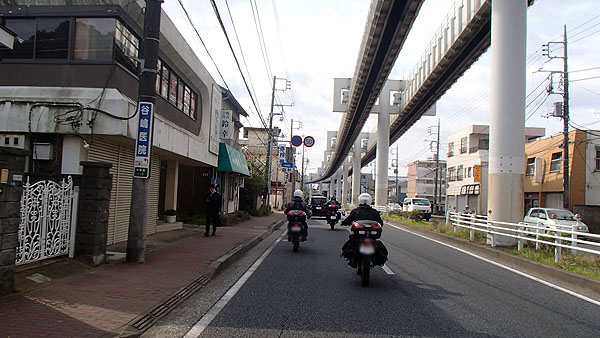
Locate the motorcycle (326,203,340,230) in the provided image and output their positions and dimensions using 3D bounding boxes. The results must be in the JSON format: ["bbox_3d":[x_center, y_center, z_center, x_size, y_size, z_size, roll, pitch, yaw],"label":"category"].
[{"bbox_3d":[1.603,2.279,21.302,0.820,1.300,2.150,2,-3,3],"label":"motorcycle"}]

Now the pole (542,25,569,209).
[{"bbox_3d":[14.113,-2.261,24.374,1.300,11.570,0.550,2,-3,3],"label":"pole"}]

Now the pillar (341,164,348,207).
[{"bbox_3d":[10.415,3.617,102.000,1.200,10.400,1.200,2,-4,2],"label":"pillar"}]

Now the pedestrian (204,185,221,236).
[{"bbox_3d":[-2.885,1.375,14.837,0.540,1.700,0.380,1,-4,19],"label":"pedestrian"}]

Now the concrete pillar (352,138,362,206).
[{"bbox_3d":[10.180,0.518,78.371,1.400,12.200,1.400,2,-3,3],"label":"concrete pillar"}]

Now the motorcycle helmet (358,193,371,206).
[{"bbox_3d":[1.264,0.596,8.650,0.255,0.270,0.320,2,-3,3],"label":"motorcycle helmet"}]

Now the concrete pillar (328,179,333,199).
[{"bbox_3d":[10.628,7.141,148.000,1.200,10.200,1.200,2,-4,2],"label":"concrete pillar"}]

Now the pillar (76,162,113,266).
[{"bbox_3d":[-3.916,0.840,8.443,0.450,1.860,0.470,2,-4,2],"label":"pillar"}]

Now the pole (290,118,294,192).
[{"bbox_3d":[-0.883,-0.895,57.000,0.300,11.600,0.300,2,-4,2],"label":"pole"}]

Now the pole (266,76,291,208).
[{"bbox_3d":[-1.656,-2.027,36.312,1.600,11.160,0.550,2,-3,3],"label":"pole"}]

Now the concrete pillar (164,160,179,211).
[{"bbox_3d":[-4.977,0.835,17.300,0.360,2.350,0.420,2,-4,2],"label":"concrete pillar"}]

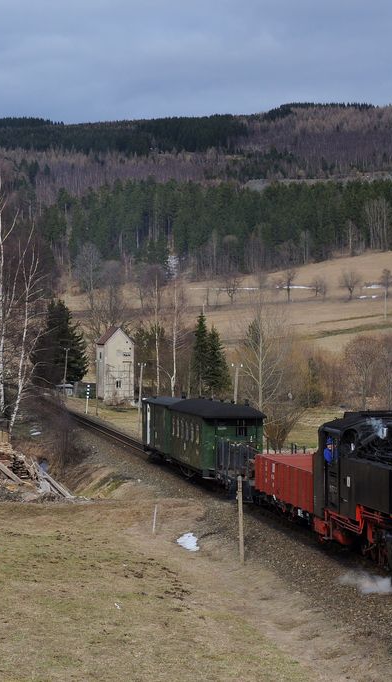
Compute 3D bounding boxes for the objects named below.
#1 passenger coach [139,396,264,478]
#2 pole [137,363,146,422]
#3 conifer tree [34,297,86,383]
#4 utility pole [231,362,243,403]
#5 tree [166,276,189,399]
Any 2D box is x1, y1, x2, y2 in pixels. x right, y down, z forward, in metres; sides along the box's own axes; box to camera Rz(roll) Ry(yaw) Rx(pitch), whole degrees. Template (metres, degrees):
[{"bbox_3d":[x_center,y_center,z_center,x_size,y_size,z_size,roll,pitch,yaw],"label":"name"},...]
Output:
[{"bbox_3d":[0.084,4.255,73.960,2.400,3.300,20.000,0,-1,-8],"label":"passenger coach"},{"bbox_3d":[-3.901,4.259,116.000,0.600,5.400,0.250,0,0,-7],"label":"pole"},{"bbox_3d":[-14.739,0.270,175.000,5.800,9.800,5.800,0,0,0],"label":"conifer tree"},{"bbox_3d":[2.199,3.665,88.000,0.600,5.000,0.250,0,0,-7],"label":"utility pole"},{"bbox_3d":[-1.834,0.313,145.000,2.600,11.800,2.600,0,0,0],"label":"tree"}]

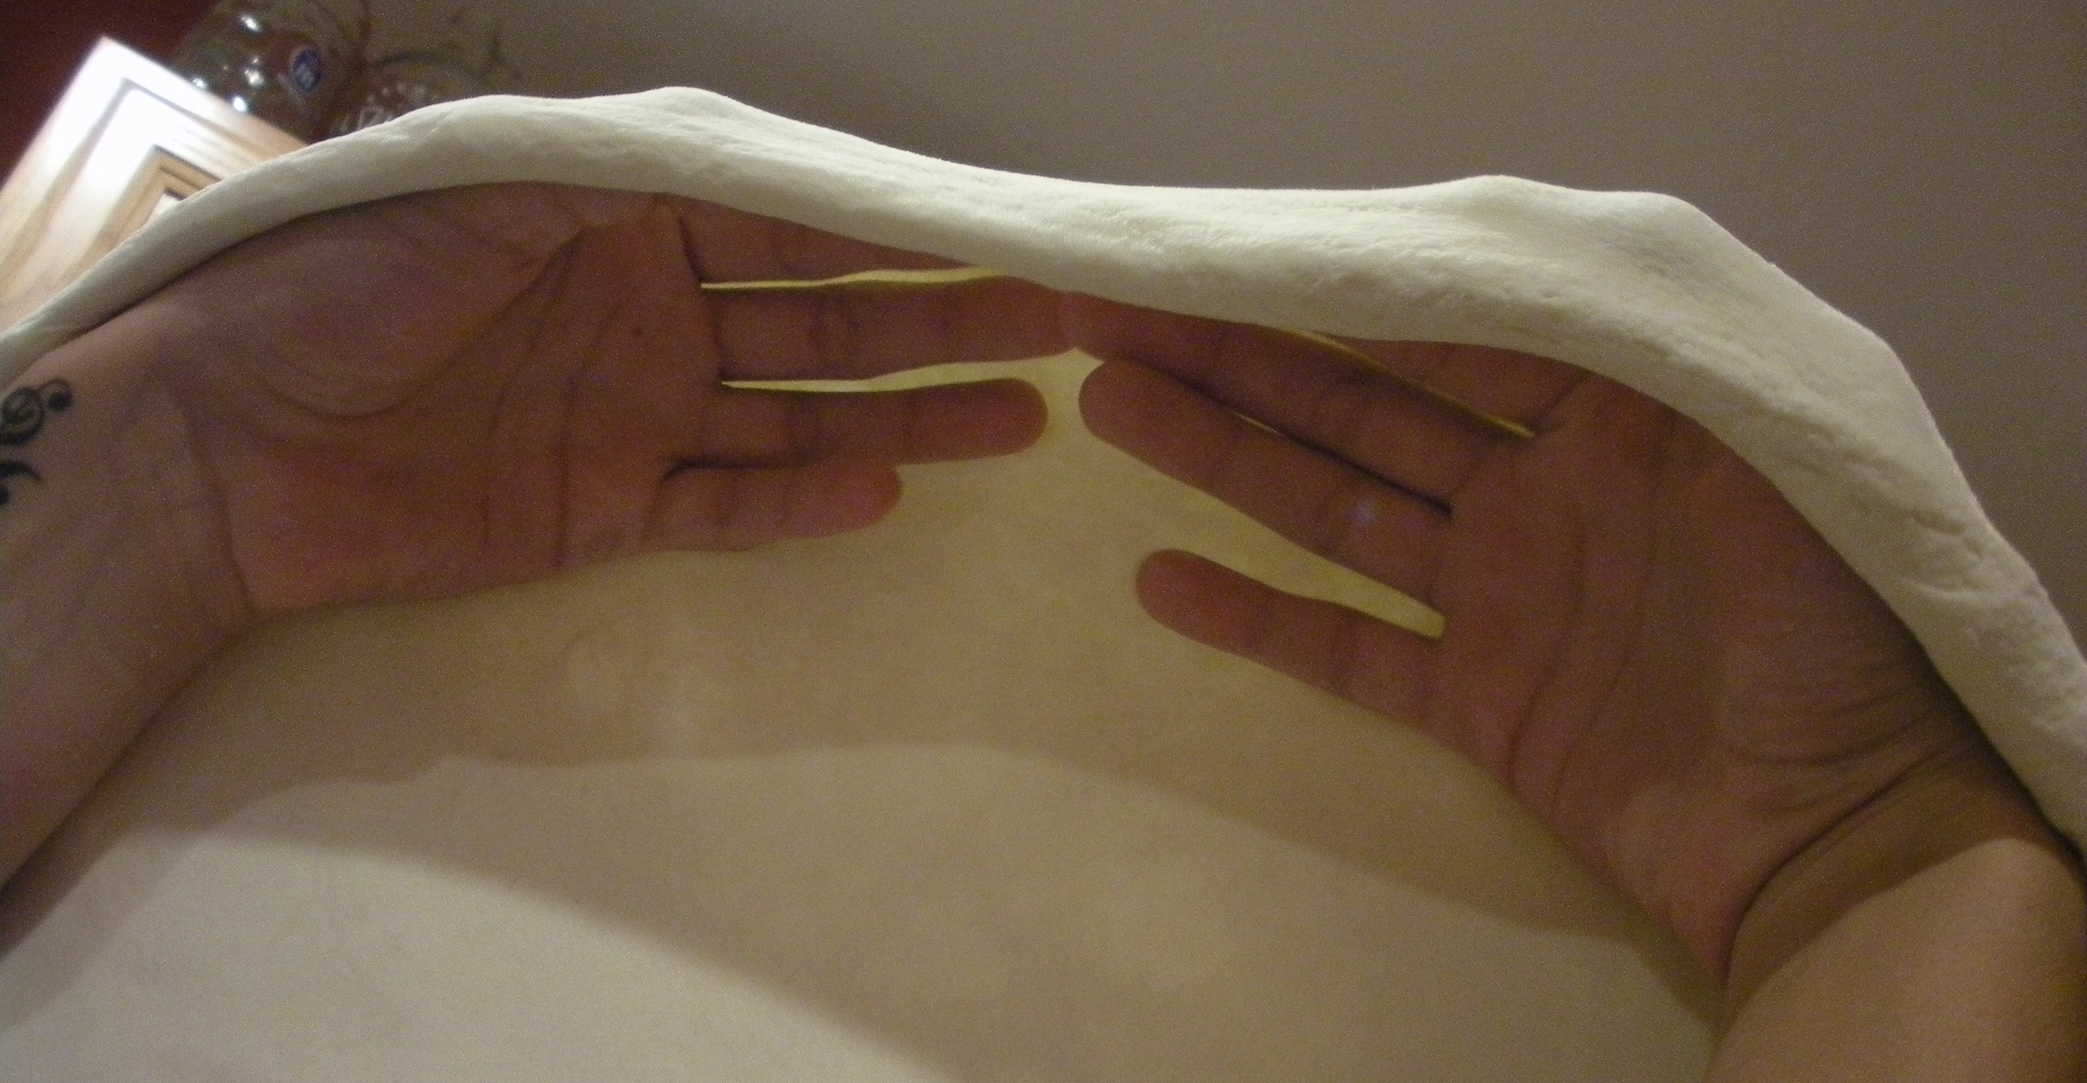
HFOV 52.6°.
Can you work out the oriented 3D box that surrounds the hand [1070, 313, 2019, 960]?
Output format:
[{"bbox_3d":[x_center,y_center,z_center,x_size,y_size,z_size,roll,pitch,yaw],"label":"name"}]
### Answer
[{"bbox_3d":[0.084,-0.005,0.377,0.171,0.057,0.091,35,-80,10],"label":"hand"}]

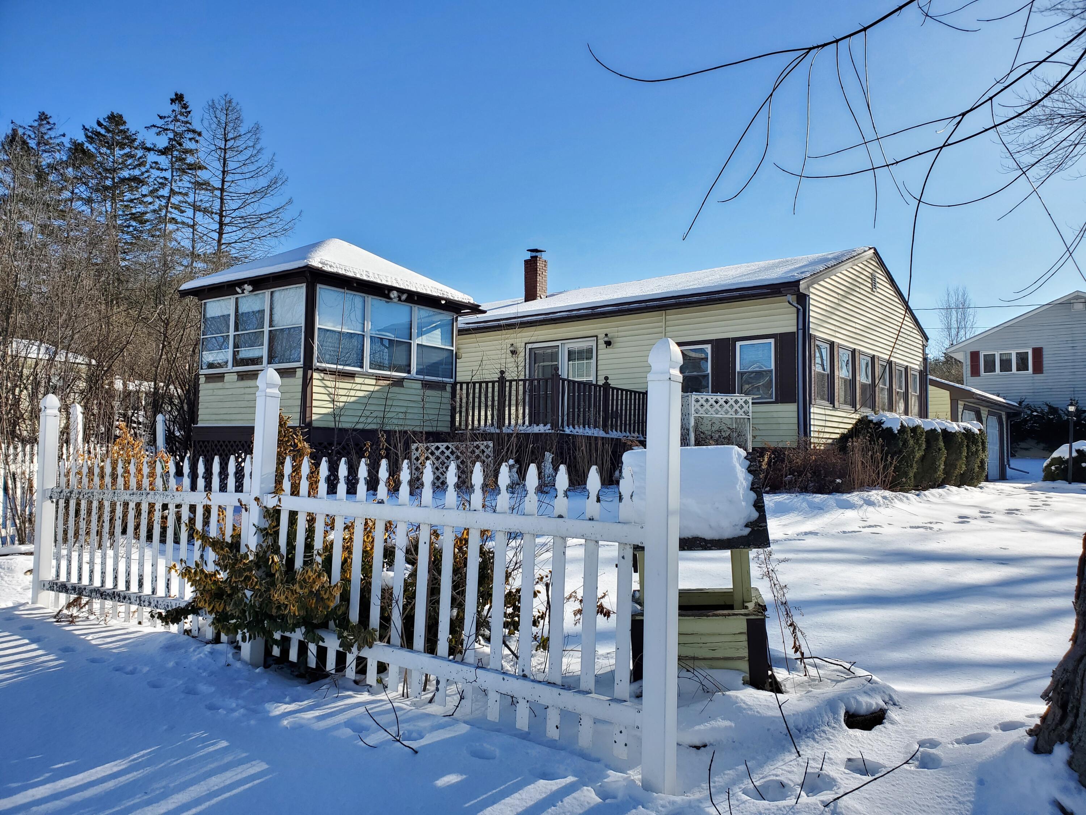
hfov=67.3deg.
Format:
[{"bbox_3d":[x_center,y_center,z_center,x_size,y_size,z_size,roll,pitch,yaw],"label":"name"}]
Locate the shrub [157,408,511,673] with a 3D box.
[{"bbox_3d":[-1.314,0.781,5.112,2.000,1.479,1.350,-1,-4,35],"label":"shrub"}]

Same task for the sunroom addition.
[{"bbox_3d":[-3.835,-0.885,14.956,3.600,4.403,3.900,-2,-4,36],"label":"sunroom addition"}]

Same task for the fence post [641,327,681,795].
[{"bbox_3d":[0.475,0.614,3.240,0.107,1.790,0.107,-2,-4,36],"label":"fence post"}]

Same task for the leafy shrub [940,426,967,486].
[{"bbox_3d":[8.803,1.064,17.776,0.900,1.339,0.950,-2,-4,39],"label":"leafy shrub"}]

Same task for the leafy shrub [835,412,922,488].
[{"bbox_3d":[6.359,0.846,15.382,1.500,1.422,1.300,-2,-4,39],"label":"leafy shrub"}]

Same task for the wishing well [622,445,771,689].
[{"bbox_3d":[0.917,0.906,4.886,0.840,1.329,0.800,-1,-3,7],"label":"wishing well"}]

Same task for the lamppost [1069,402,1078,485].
[{"bbox_3d":[14.612,0.956,22.495,0.230,2.269,0.230,-1,-4,33],"label":"lamppost"}]

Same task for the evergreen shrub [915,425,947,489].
[{"bbox_3d":[7.798,1.002,16.677,0.900,1.334,0.950,-2,-4,39],"label":"evergreen shrub"}]

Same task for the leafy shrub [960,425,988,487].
[{"bbox_3d":[9.827,1.135,18.874,0.900,1.392,0.950,-2,-4,39],"label":"leafy shrub"}]

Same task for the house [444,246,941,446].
[{"bbox_3d":[2.186,-0.759,20.883,12.500,4.820,8.400,-2,-4,39],"label":"house"}]

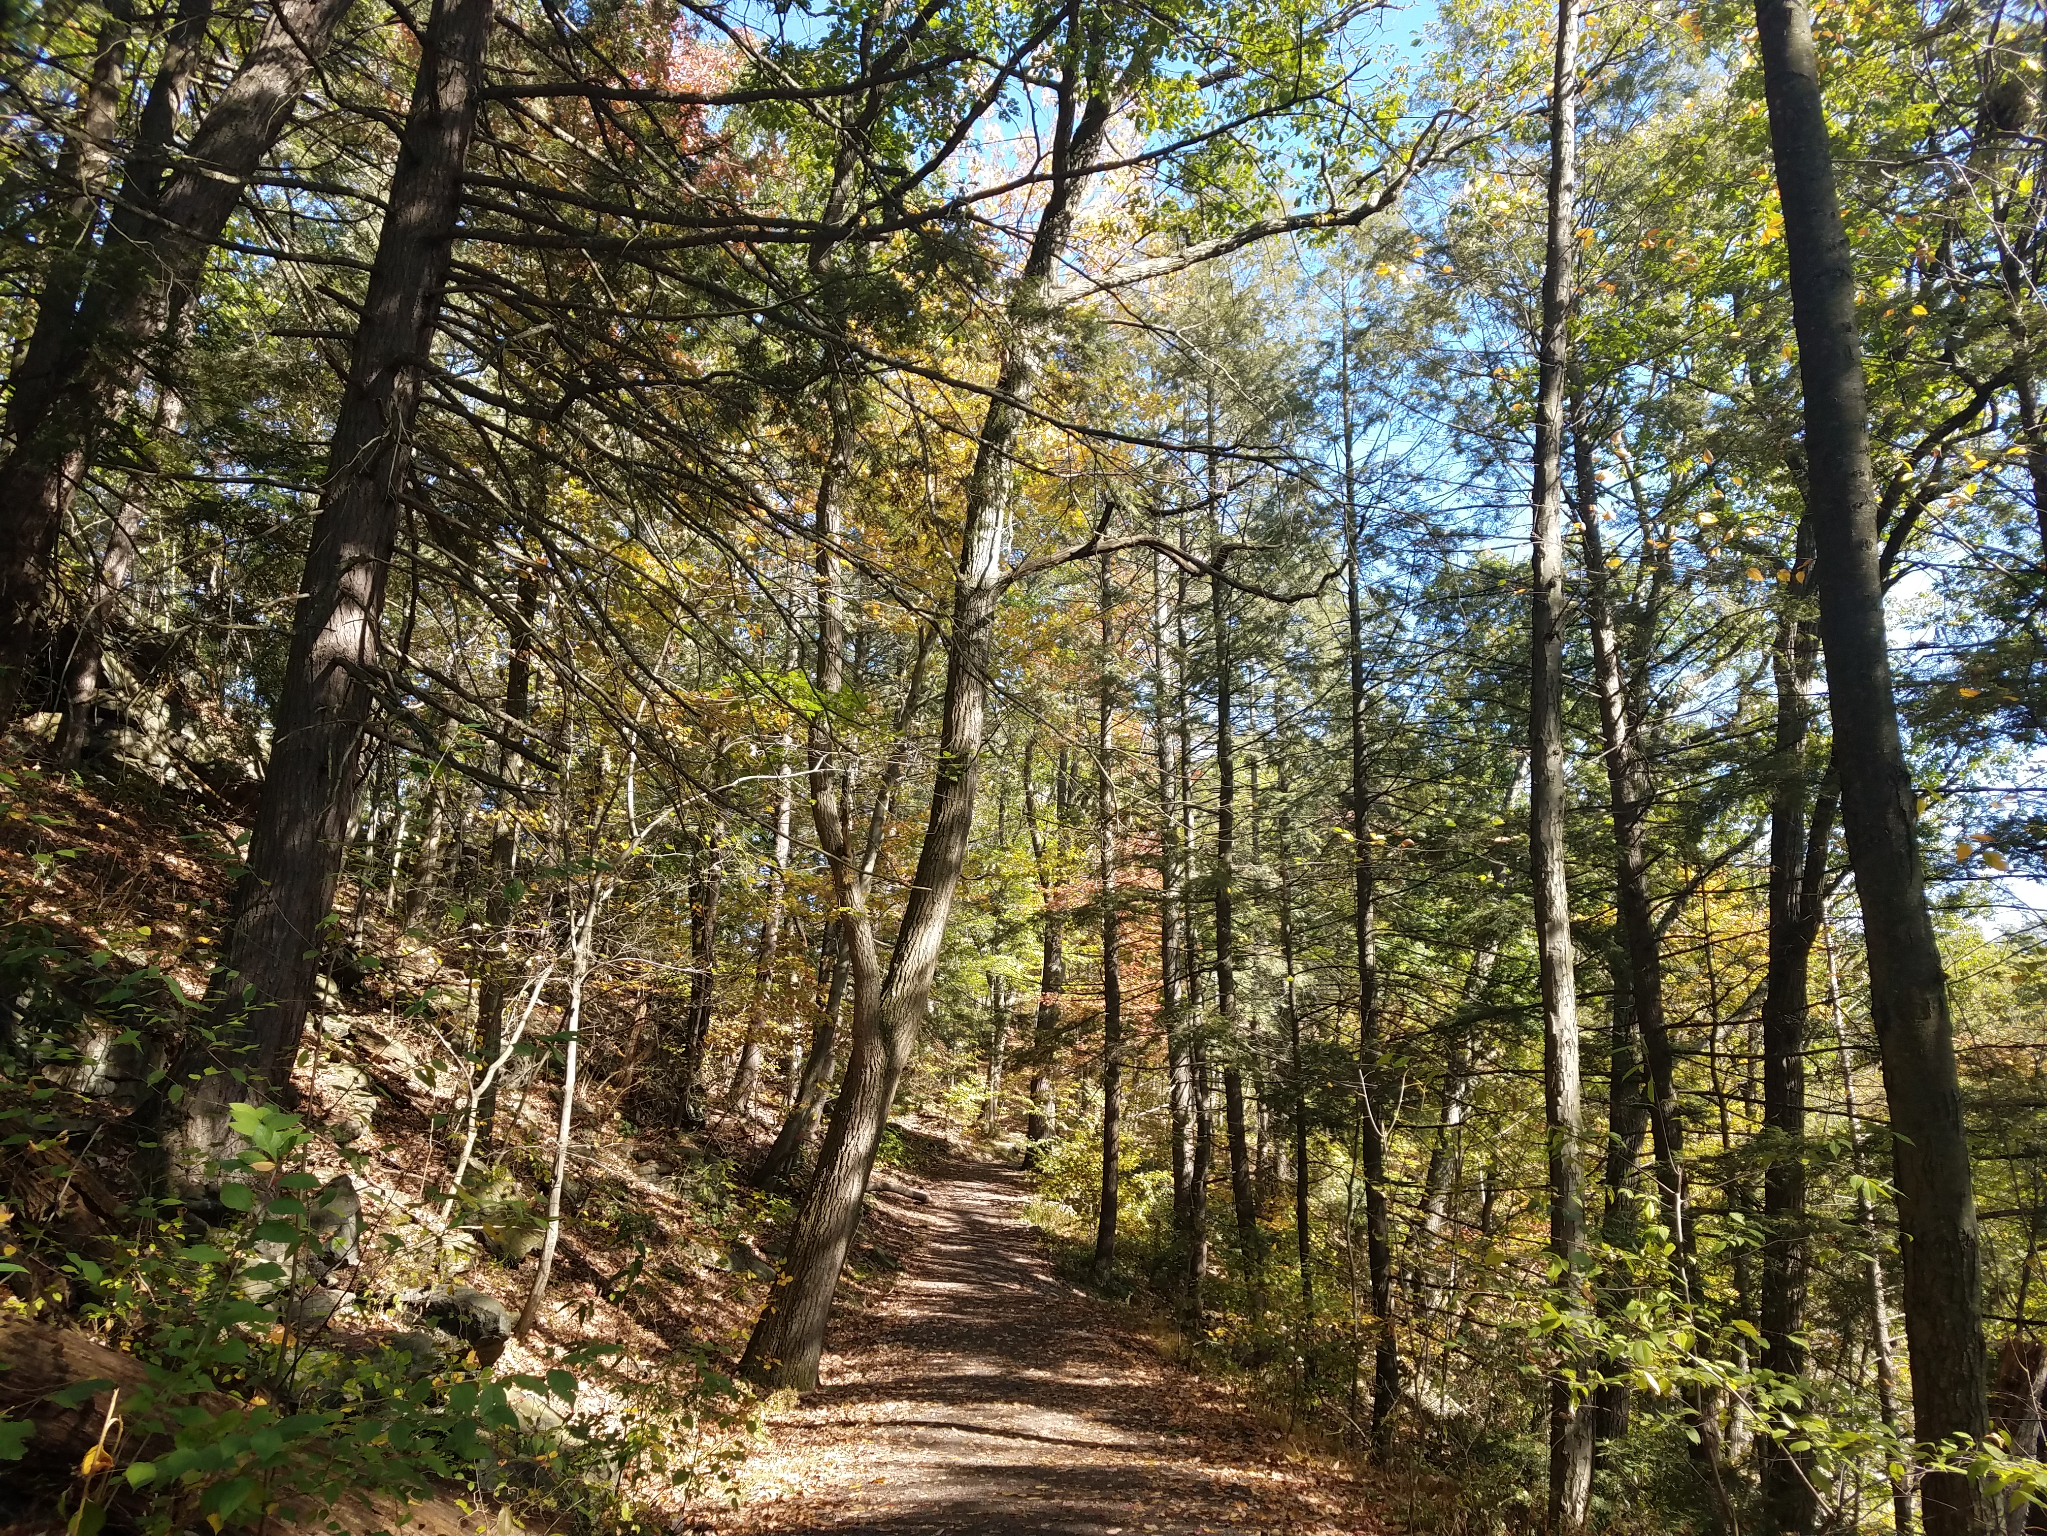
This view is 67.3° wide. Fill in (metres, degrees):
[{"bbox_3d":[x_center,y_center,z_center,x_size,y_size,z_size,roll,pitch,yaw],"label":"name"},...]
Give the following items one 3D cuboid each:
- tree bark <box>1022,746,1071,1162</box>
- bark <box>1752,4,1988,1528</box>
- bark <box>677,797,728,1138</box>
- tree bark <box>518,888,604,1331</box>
[{"bbox_3d":[0.376,2.853,24.897,0.720,6.860,0.500,0,-10,0],"label":"tree bark"},{"bbox_3d":[3.451,-0.149,6.333,0.320,6.710,0.300,0,-10,0],"label":"bark"},{"bbox_3d":[-3.323,2.035,15.895,0.460,3.330,0.360,0,-10,0],"label":"bark"},{"bbox_3d":[-1.850,1.366,6.154,0.330,1.730,0.200,0,-10,0],"label":"tree bark"}]

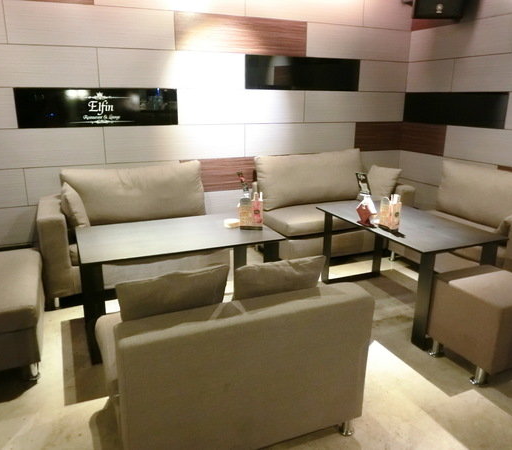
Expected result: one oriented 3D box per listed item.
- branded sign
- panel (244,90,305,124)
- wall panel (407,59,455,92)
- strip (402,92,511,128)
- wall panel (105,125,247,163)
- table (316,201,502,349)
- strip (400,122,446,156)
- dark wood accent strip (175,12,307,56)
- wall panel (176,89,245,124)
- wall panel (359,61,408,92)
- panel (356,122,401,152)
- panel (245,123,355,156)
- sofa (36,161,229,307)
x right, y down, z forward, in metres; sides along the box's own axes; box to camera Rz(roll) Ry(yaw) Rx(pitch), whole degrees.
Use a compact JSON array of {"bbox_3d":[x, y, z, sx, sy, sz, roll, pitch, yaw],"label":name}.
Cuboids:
[{"bbox_3d":[-1.264,-0.963,3.572,1.253,0.307,0.030,-7,18,-22],"label":"branded sign"},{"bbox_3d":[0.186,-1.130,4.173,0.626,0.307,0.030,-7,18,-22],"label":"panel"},{"bbox_3d":[1.770,-1.507,4.405,0.030,0.307,0.614,-7,18,-22],"label":"wall panel"},{"bbox_3d":[1.896,-1.133,4.231,0.030,0.309,1.242,-7,18,-22],"label":"strip"},{"bbox_3d":[-0.692,-0.735,3.897,1.268,0.307,0.030,-7,18,-22],"label":"wall panel"},{"bbox_3d":[1.056,0.284,3.196,0.675,0.648,1.152,-7,18,-22],"label":"table"},{"bbox_3d":[1.768,-0.917,4.574,0.030,0.307,0.626,-7,18,-22],"label":"strip"},{"bbox_3d":[-0.103,-1.692,3.889,1.267,0.309,0.030,-7,18,-22],"label":"dark wood accent strip"},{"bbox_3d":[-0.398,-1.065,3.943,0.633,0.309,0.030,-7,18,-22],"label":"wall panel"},{"bbox_3d":[1.344,-1.561,4.579,0.629,0.309,0.030,-7,18,-22],"label":"wall panel"},{"bbox_3d":[1.341,-0.969,4.753,0.626,0.309,0.030,-7,18,-22],"label":"panel"},{"bbox_3d":[0.472,-0.869,4.392,1.267,0.309,0.030,-7,18,-22],"label":"panel"},{"bbox_3d":[-0.954,0.006,3.465,1.345,0.903,0.731,-7,18,-22],"label":"sofa"}]

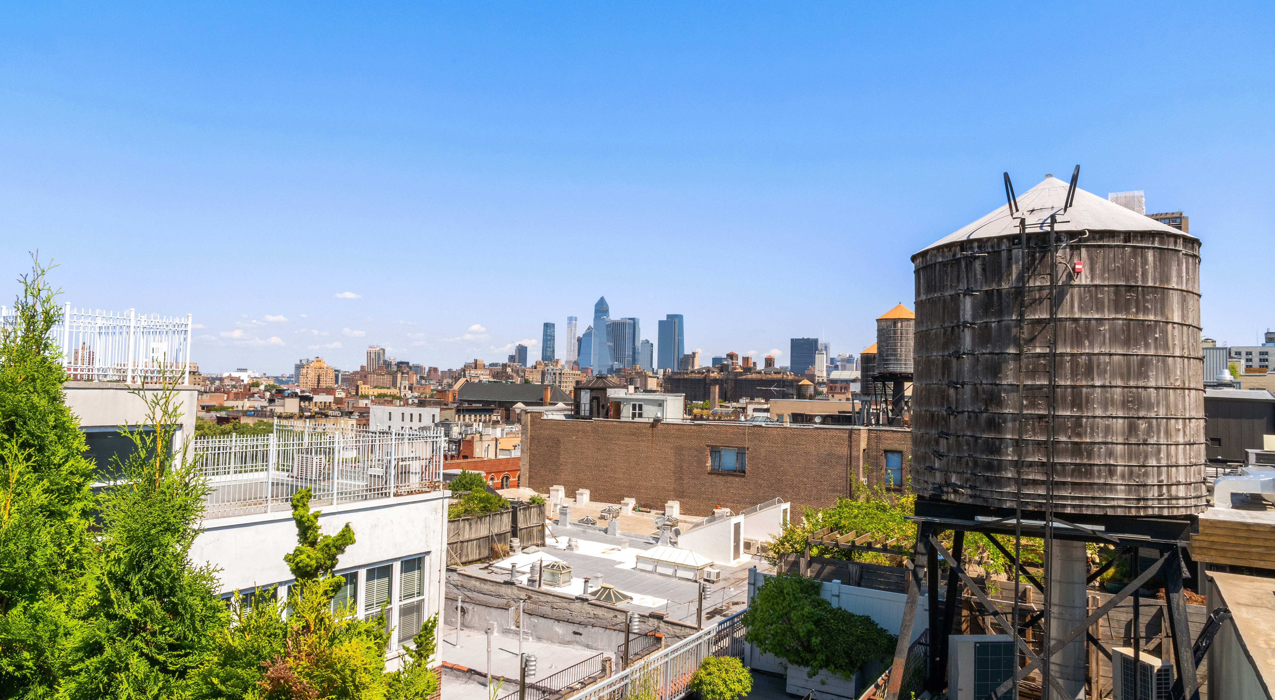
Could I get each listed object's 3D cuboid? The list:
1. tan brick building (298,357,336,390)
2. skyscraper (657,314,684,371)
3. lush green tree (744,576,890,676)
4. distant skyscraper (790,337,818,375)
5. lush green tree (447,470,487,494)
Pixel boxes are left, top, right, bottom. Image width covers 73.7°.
[{"bbox_3d":[-357.337,37.270,943.659,37.000,58.000,32.000,3,-3,-22],"label":"tan brick building"},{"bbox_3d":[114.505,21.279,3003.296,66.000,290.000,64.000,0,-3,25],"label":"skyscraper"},{"bbox_3d":[3.215,4.937,15.200,2.800,1.600,1.500,0,-3,31],"label":"lush green tree"},{"bbox_3d":[575.238,71.408,2939.775,88.000,226.000,45.000,0,-3,25],"label":"distant skyscraper"},{"bbox_3d":[-10.590,8.265,53.000,2.400,1.800,2.300,1,-3,0],"label":"lush green tree"}]

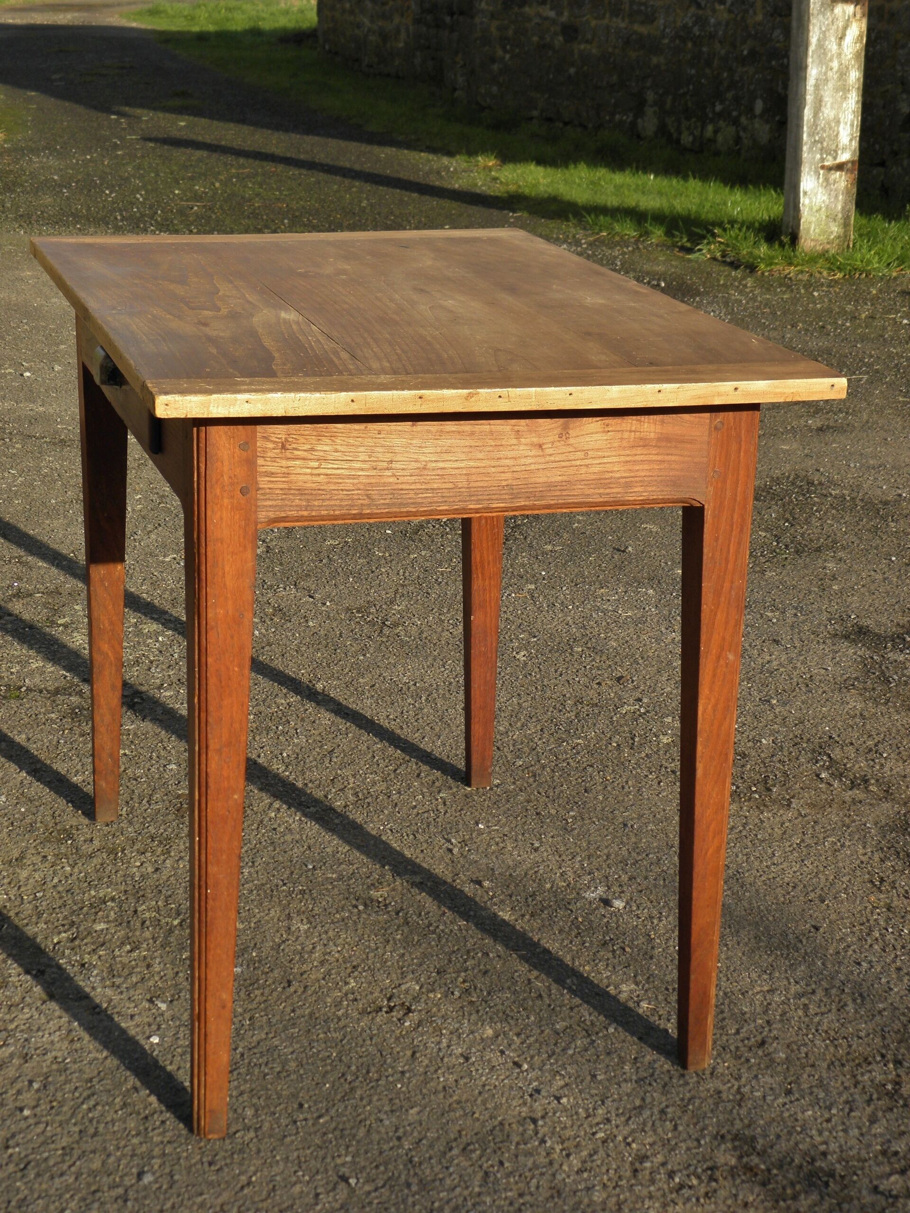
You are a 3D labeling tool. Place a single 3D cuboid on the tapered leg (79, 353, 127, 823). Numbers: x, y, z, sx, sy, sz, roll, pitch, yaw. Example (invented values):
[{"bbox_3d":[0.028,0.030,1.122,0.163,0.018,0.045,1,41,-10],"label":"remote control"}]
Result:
[{"bbox_3d":[-0.438,-0.065,2.622,0.057,0.731,0.055,-4,19,-17],"label":"tapered leg"}]

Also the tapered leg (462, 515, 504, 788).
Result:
[{"bbox_3d":[0.030,-0.094,2.762,0.057,0.731,0.055,-4,19,-17],"label":"tapered leg"}]

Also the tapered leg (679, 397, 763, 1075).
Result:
[{"bbox_3d":[0.246,0.139,2.085,0.057,0.731,0.055,-4,19,-17],"label":"tapered leg"}]

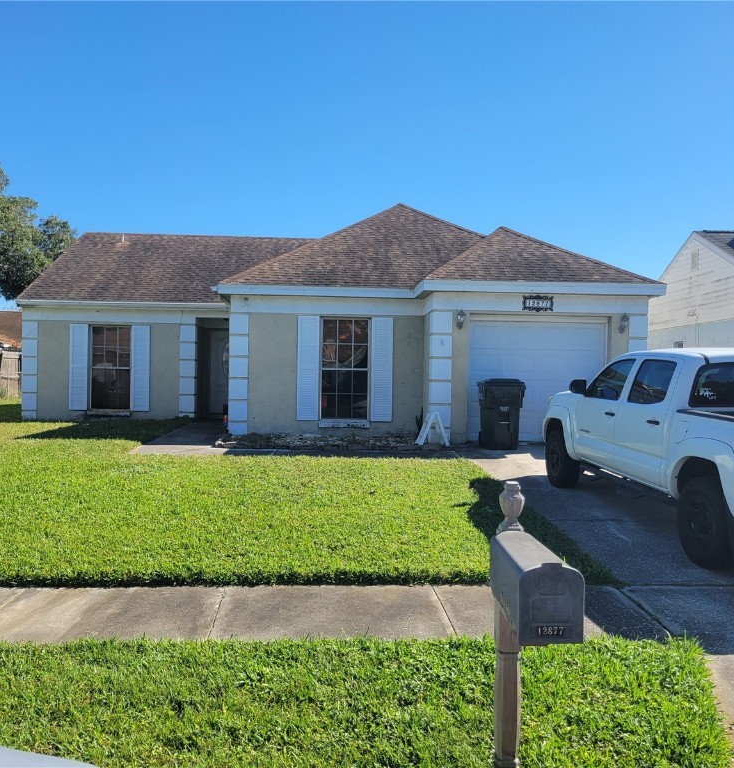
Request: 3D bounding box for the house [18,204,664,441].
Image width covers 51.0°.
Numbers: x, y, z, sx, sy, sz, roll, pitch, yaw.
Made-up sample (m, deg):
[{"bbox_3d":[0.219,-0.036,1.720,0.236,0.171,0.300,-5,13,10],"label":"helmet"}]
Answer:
[{"bbox_3d":[-1.573,-1.827,19.520,12.650,5.430,13.400,1,0,-3],"label":"house"}]

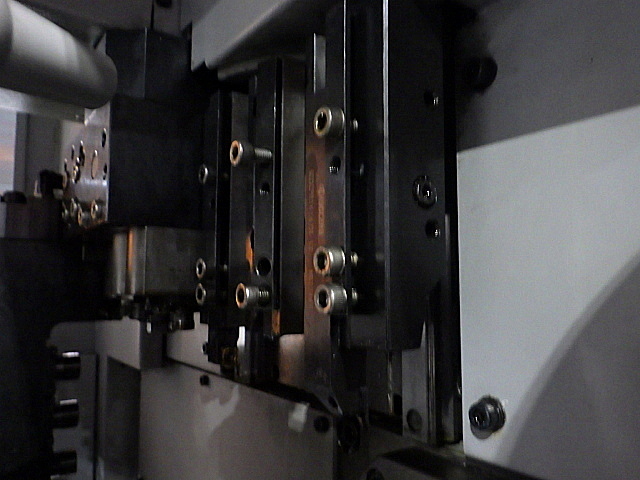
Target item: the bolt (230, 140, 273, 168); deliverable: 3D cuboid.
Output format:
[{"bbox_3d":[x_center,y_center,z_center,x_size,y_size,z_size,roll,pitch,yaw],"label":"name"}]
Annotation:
[{"bbox_3d":[-0.027,-0.033,0.204,0.015,0.010,0.010,3,-5,-34],"label":"bolt"}]

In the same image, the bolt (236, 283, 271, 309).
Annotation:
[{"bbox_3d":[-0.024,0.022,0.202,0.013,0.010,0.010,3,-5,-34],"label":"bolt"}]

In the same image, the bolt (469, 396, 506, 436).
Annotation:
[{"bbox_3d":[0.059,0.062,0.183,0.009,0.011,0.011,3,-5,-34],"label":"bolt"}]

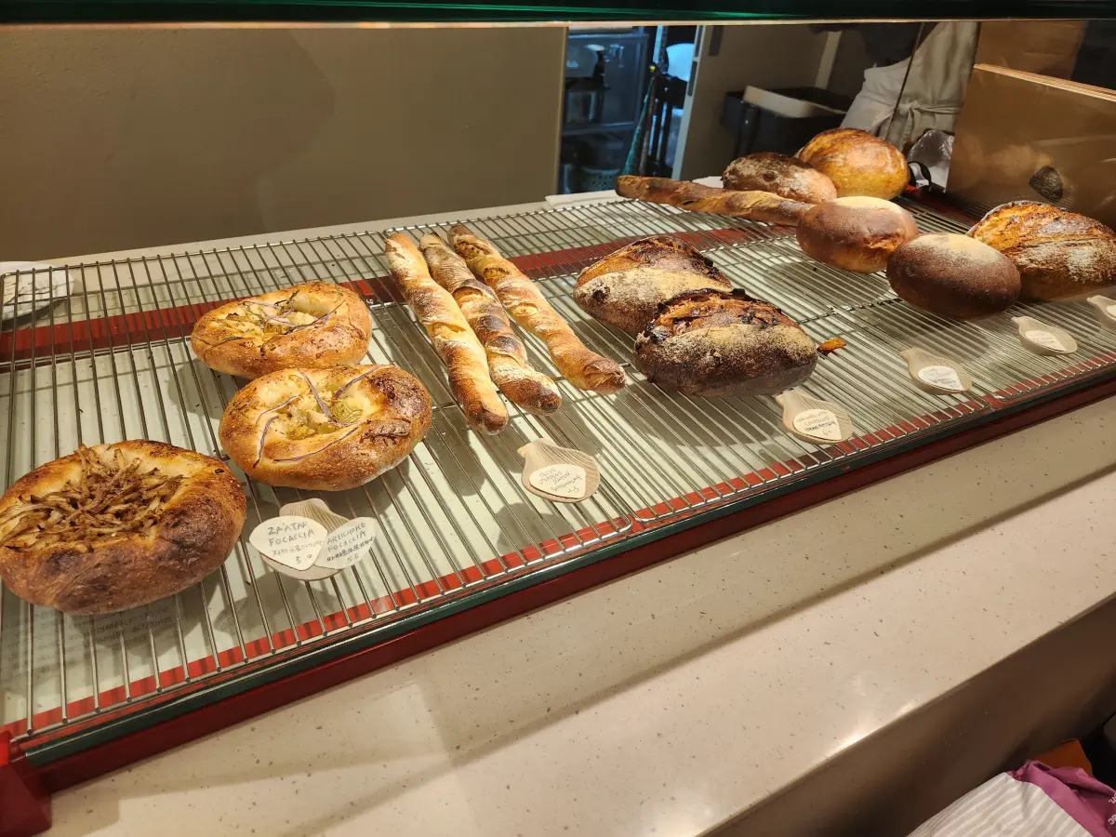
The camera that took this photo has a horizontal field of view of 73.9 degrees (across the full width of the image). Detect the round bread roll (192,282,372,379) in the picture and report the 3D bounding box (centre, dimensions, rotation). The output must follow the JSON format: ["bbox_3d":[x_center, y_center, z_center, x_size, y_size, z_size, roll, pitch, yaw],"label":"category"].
[{"bbox_3d":[-0.250,-0.083,0.688,0.157,0.045,0.147,3,35,-2],"label":"round bread roll"}]

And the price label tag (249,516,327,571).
[{"bbox_3d":[-0.173,0.081,0.477,0.048,0.003,0.052,-7,37,-16],"label":"price label tag"}]

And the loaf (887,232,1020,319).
[{"bbox_3d":[0.464,-0.167,0.870,0.142,0.076,0.135,-15,39,-26],"label":"loaf"}]

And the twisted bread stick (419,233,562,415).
[{"bbox_3d":[-0.082,-0.114,0.763,0.037,0.034,0.383,-10,38,-21],"label":"twisted bread stick"}]

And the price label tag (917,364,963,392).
[{"bbox_3d":[0.372,-0.039,0.716,0.046,0.003,0.044,-5,36,-14],"label":"price label tag"}]

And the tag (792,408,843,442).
[{"bbox_3d":[0.224,0.006,0.634,0.044,0.003,0.045,-9,37,-20],"label":"tag"}]

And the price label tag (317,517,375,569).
[{"bbox_3d":[-0.141,0.082,0.481,0.052,0.004,0.037,-24,53,-35],"label":"price label tag"}]

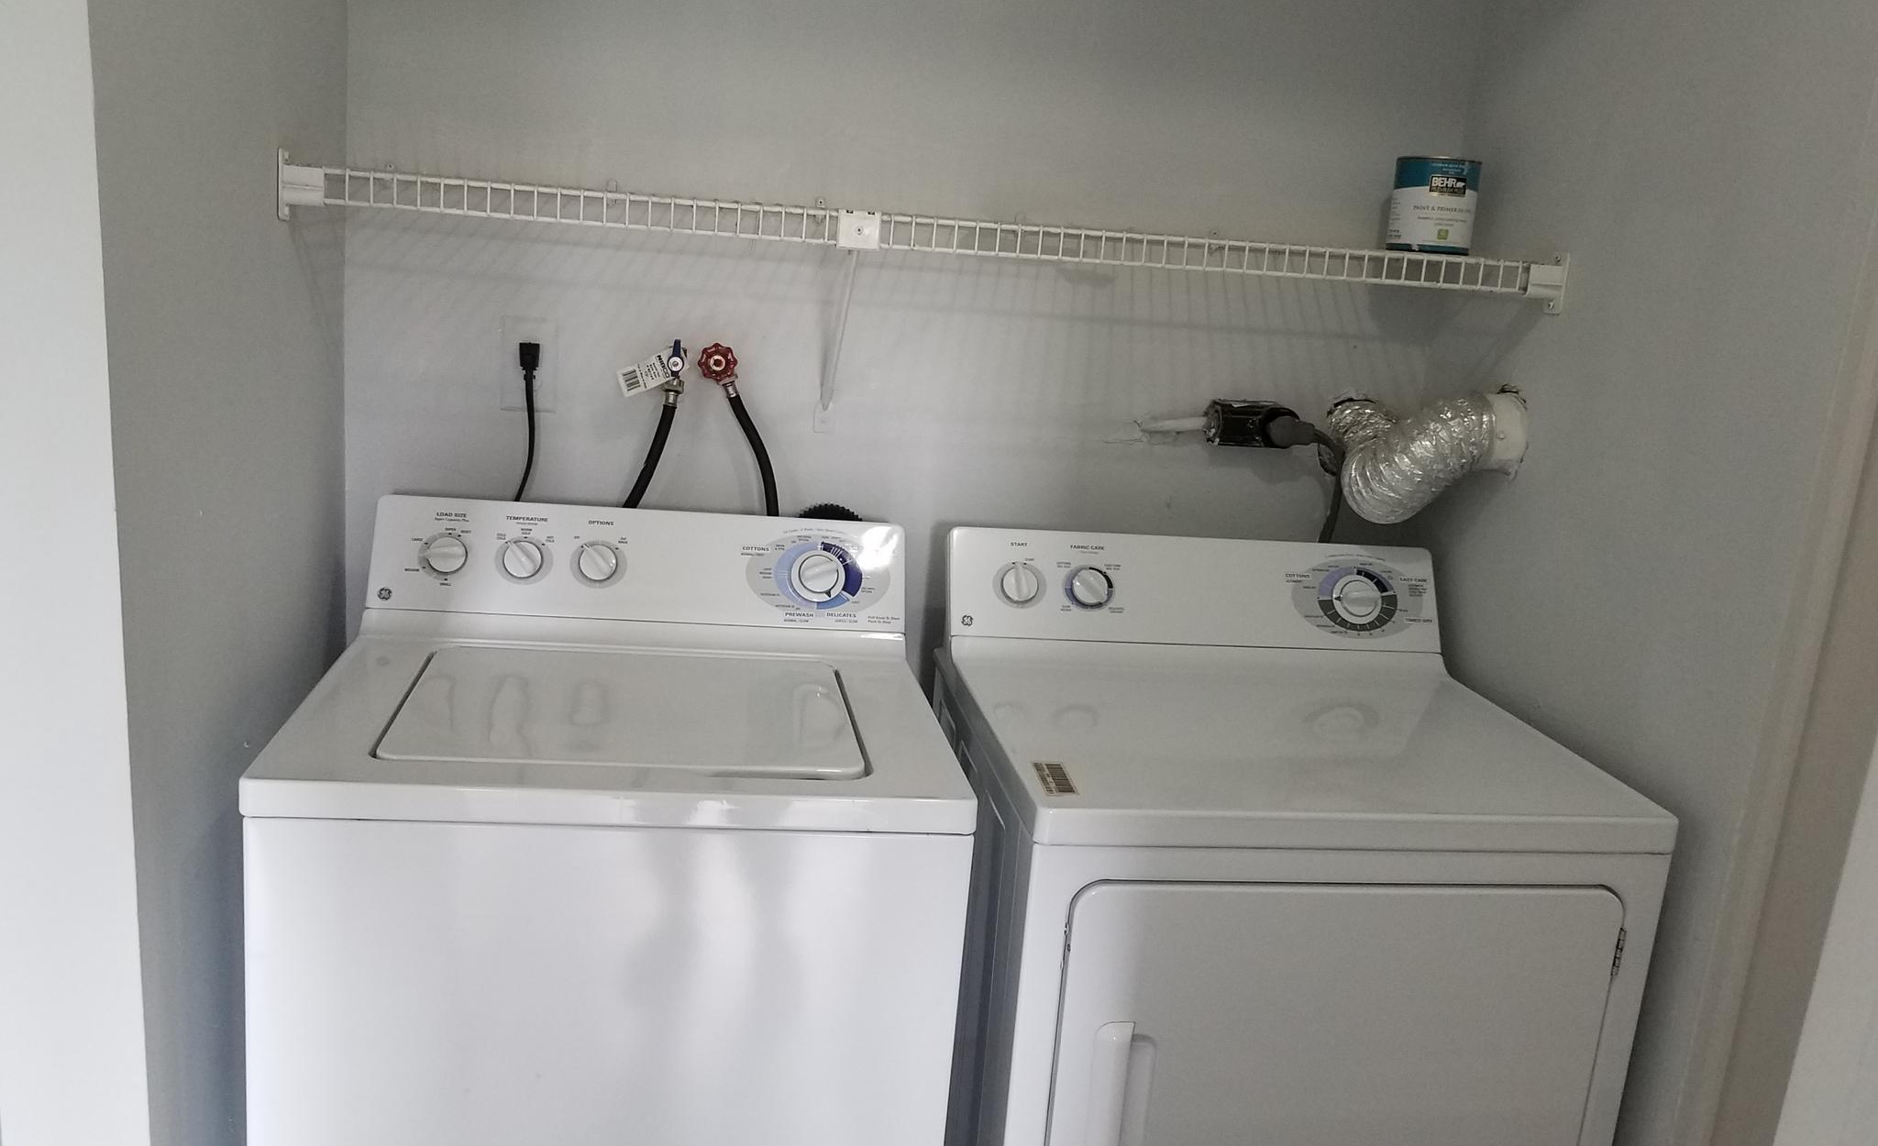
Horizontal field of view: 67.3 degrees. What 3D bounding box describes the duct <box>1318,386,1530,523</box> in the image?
[{"bbox_3d":[0.642,-0.171,1.972,0.215,0.180,0.270,2,12,-10],"label":"duct"}]

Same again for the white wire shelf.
[{"bbox_3d":[0.016,-0.427,1.805,1.535,0.076,0.310,2,12,-10],"label":"white wire shelf"}]

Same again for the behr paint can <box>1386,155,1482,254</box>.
[{"bbox_3d":[0.631,-0.470,1.810,0.108,0.126,0.108,6,12,7],"label":"behr paint can"}]

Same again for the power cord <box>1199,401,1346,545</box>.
[{"bbox_3d":[0.471,-0.150,2.038,0.220,0.195,0.105,2,12,-10],"label":"power cord"}]

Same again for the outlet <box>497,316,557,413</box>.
[{"bbox_3d":[-0.553,-0.281,1.901,0.075,0.123,0.013,2,12,-10],"label":"outlet"}]

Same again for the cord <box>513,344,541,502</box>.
[{"bbox_3d":[-0.545,-0.203,1.879,0.040,0.215,0.065,2,12,-10],"label":"cord"}]

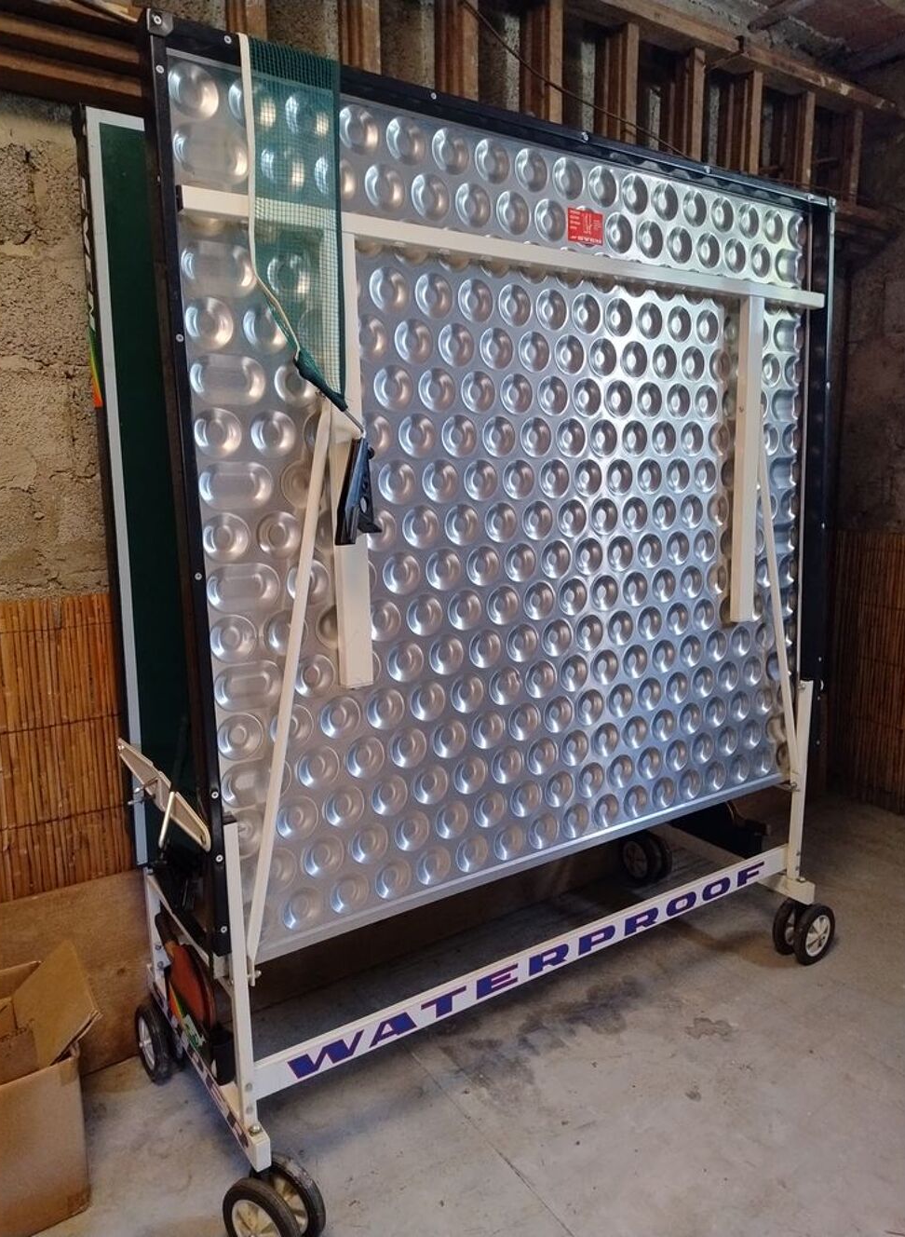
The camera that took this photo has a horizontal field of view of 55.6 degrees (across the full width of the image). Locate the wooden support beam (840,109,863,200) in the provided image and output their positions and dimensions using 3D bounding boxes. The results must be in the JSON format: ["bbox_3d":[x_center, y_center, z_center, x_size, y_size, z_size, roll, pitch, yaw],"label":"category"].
[{"bbox_3d":[1.180,-1.358,2.554,0.042,0.255,0.050,-7,12,-33],"label":"wooden support beam"}]

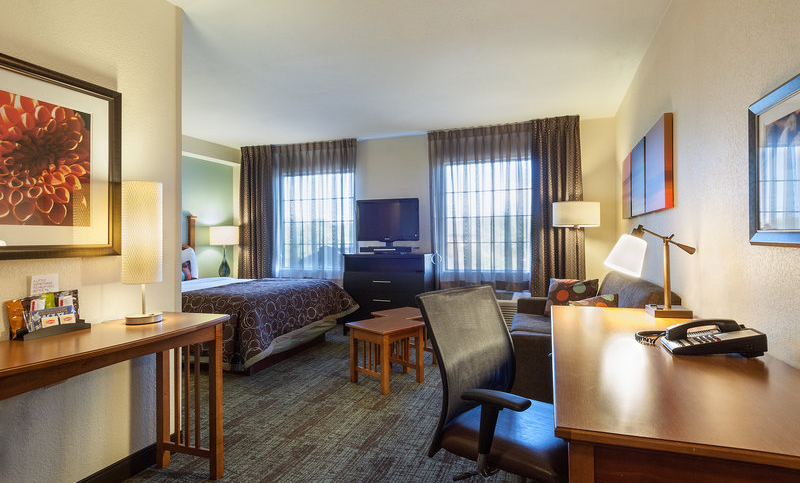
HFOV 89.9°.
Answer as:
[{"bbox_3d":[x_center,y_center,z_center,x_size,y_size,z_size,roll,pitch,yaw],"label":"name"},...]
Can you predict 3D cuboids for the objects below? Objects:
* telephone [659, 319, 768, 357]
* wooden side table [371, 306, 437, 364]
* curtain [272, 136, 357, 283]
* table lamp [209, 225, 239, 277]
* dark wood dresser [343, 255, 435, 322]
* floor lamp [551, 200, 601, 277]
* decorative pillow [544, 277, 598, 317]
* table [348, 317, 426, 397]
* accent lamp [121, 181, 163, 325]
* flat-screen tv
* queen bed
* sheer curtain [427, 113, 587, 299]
[{"bbox_3d":[0.979,0.299,1.272,0.245,0.090,0.185,-1,0,21],"label":"telephone"},{"bbox_3d":[0.060,0.881,3.677,0.450,0.460,0.450,-1,0,-45],"label":"wooden side table"},{"bbox_3d":[-1.145,-0.392,5.215,1.295,1.784,0.120,0,0,21],"label":"curtain"},{"bbox_3d":[-2.340,0.149,5.359,0.360,0.710,0.360,-1,0,21],"label":"table lamp"},{"bbox_3d":[-0.127,0.656,4.947,1.044,1.013,0.420,0,0,21],"label":"dark wood dresser"},{"bbox_3d":[1.724,0.381,3.912,0.425,1.553,0.426,0,0,21],"label":"floor lamp"},{"bbox_3d":[1.396,0.467,3.271,0.420,0.360,0.140,-3,-21,26],"label":"decorative pillow"},{"bbox_3d":[-0.111,0.884,3.187,0.450,0.460,0.450,-1,0,-45],"label":"table"},{"bbox_3d":[-1.171,0.052,1.829,0.157,0.635,0.157,-1,0,21],"label":"accent lamp"},{"bbox_3d":[-0.154,-0.224,4.917,0.822,0.583,0.180,0,0,21],"label":"flat-screen tv"},{"bbox_3d":[-1.901,0.403,4.188,2.110,1.455,1.600,-1,0,21],"label":"queen bed"},{"bbox_3d":[1.124,-0.371,4.475,1.669,1.895,0.160,0,0,21],"label":"sheer curtain"}]

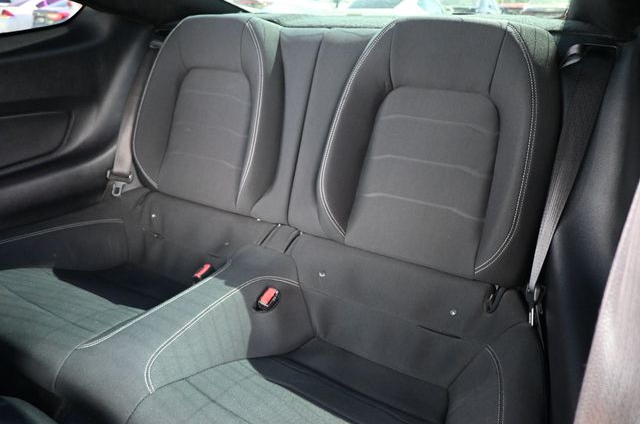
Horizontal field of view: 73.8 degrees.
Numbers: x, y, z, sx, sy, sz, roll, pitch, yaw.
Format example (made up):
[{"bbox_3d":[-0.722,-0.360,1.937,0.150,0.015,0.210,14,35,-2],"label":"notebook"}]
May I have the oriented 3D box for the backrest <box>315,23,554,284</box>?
[{"bbox_3d":[0.232,-0.132,0.874,0.437,0.472,0.157,14,4,27],"label":"backrest"}]

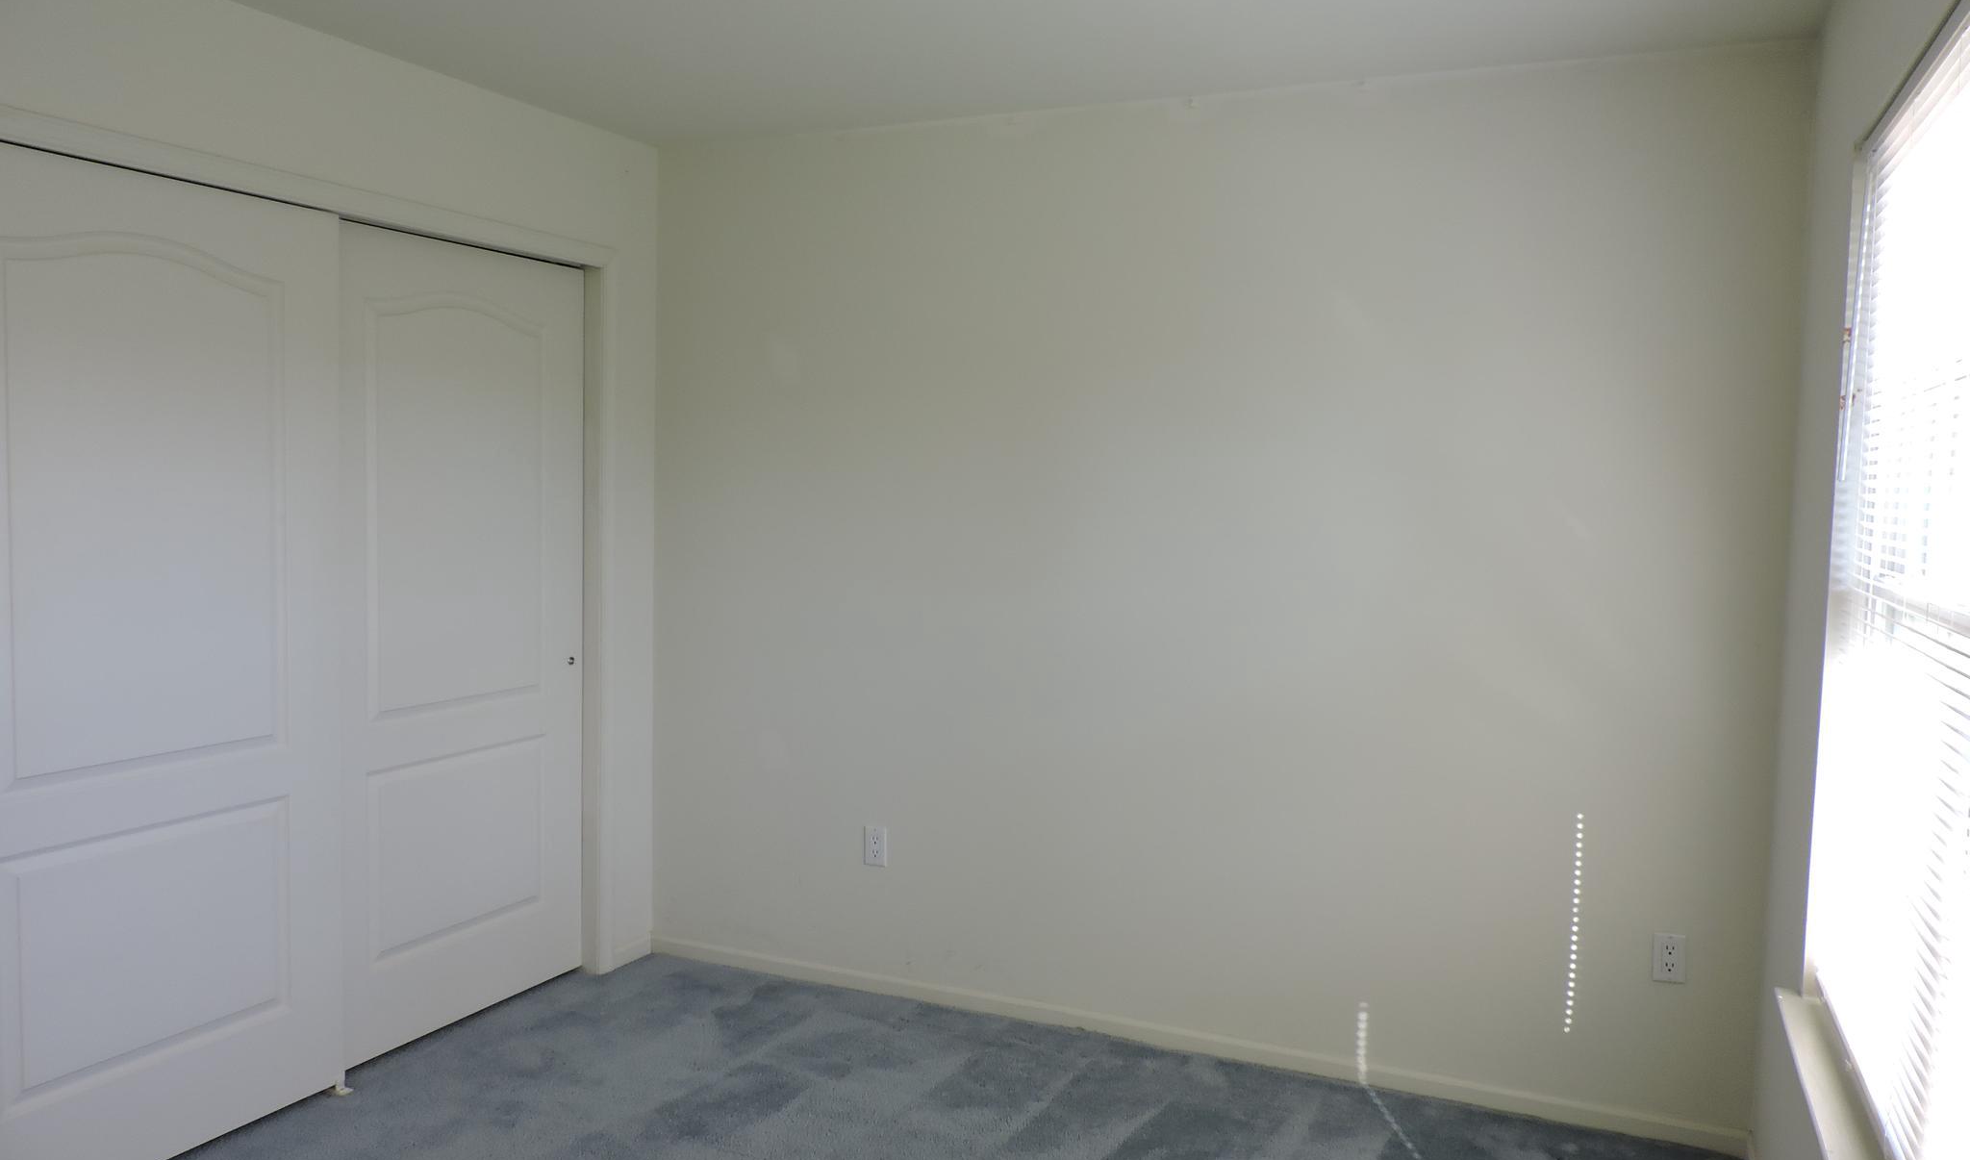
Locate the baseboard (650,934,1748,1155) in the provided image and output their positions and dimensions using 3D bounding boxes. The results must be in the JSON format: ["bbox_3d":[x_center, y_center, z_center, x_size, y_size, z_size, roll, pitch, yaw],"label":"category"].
[{"bbox_3d":[0.338,1.195,3.644,2.984,0.060,0.015,3,4,24],"label":"baseboard"}]

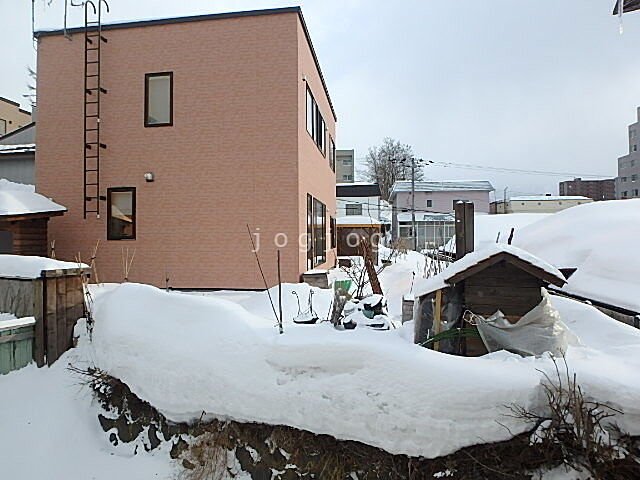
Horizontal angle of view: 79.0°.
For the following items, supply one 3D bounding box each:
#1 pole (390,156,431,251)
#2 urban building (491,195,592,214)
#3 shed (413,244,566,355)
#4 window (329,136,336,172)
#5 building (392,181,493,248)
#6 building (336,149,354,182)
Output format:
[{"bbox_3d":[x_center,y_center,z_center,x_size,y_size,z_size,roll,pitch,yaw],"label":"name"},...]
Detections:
[{"bbox_3d":[6.900,-2.350,29.000,2.500,7.800,0.800,0,0,8],"label":"pole"},{"bbox_3d":[31.300,-2.400,58.000,14.500,7.800,9.000,0,0,8],"label":"urban building"},{"bbox_3d":[2.200,0.780,5.450,1.850,1.420,1.200,0,0,5],"label":"shed"},{"bbox_3d":[0.510,-3.480,16.000,0.120,1.280,1.850,0,0,8],"label":"window"},{"bbox_3d":[10.000,-1.650,33.300,7.700,6.400,7.500,0,0,8],"label":"building"},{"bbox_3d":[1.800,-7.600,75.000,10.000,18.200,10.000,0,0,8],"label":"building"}]

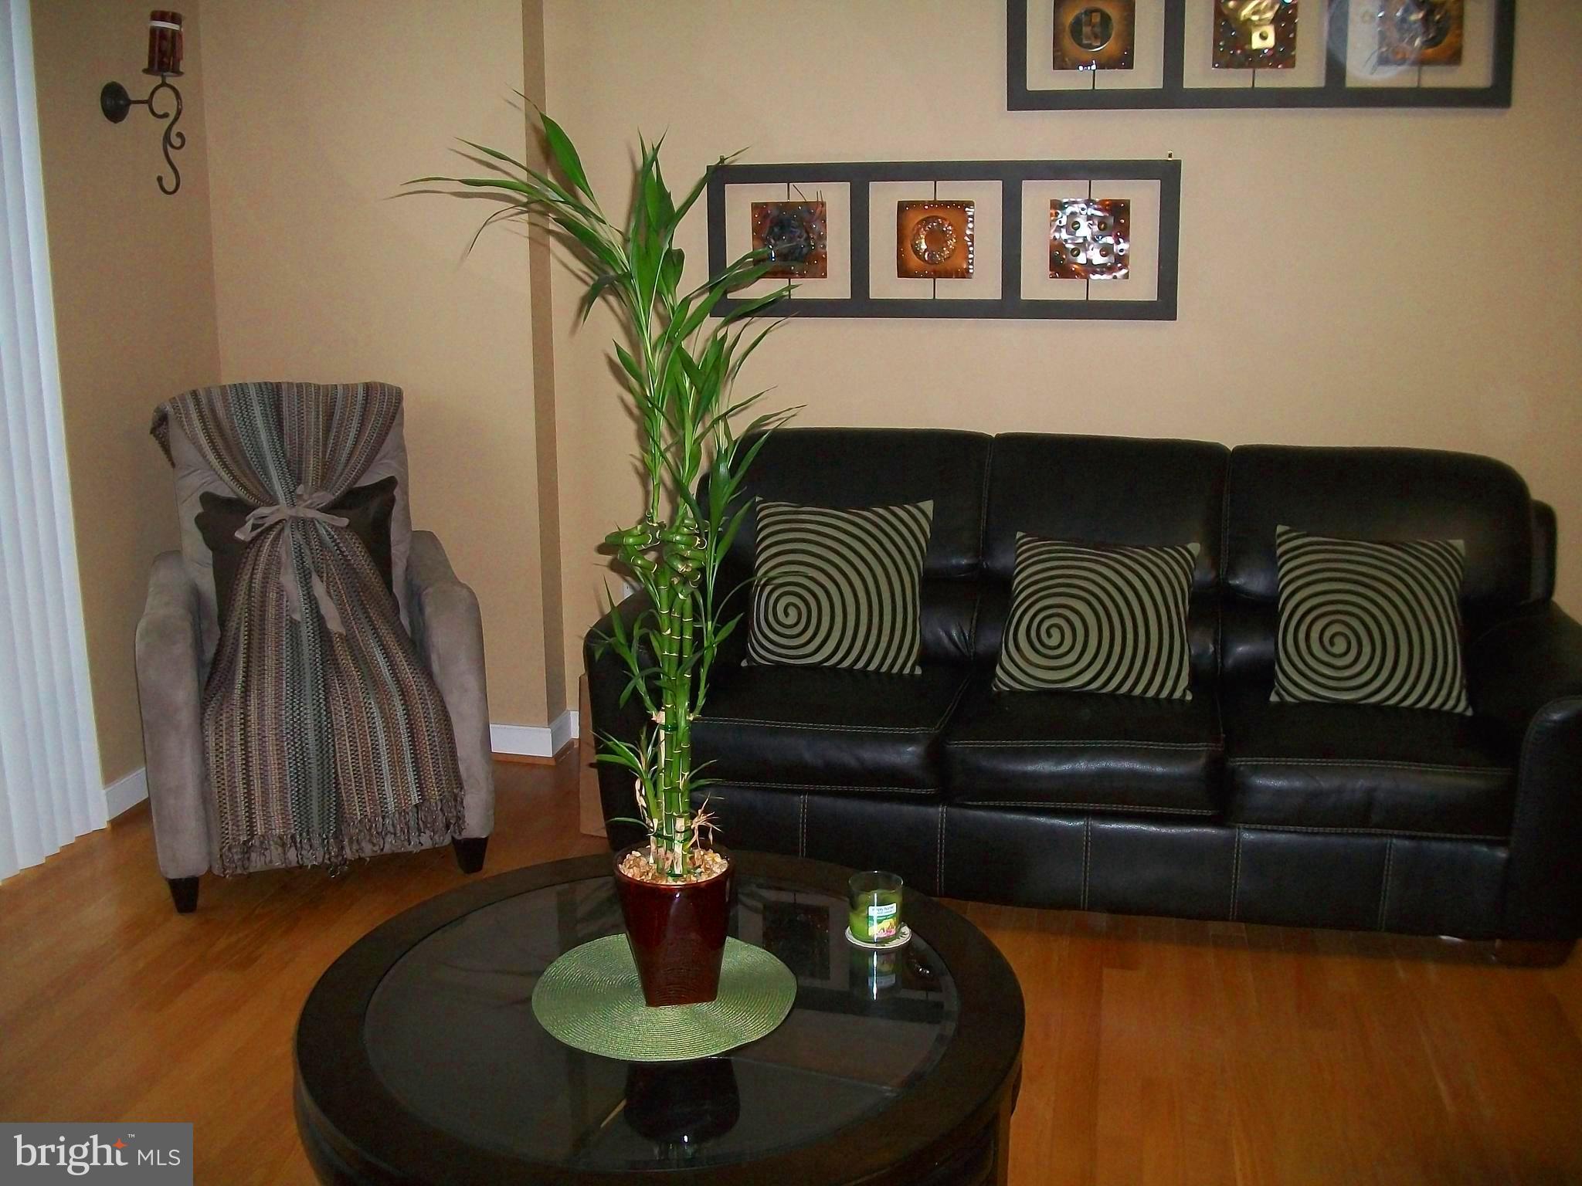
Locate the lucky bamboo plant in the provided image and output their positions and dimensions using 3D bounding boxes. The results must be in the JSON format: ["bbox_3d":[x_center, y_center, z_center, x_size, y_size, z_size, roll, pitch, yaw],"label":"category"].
[{"bbox_3d":[-0.234,-0.096,1.900,0.465,1.010,0.369,0,12,0],"label":"lucky bamboo plant"}]

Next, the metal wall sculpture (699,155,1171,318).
[{"bbox_3d":[0.396,-0.944,3.933,1.255,0.405,0.035,2,13,10],"label":"metal wall sculpture"}]

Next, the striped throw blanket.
[{"bbox_3d":[-1.177,0.054,3.538,0.630,1.067,0.708,-5,13,-21],"label":"striped throw blanket"}]

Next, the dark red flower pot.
[{"bbox_3d":[-0.159,0.457,2.022,0.162,0.173,0.162,0,12,0],"label":"dark red flower pot"}]

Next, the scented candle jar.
[{"bbox_3d":[0.127,0.468,2.179,0.081,0.079,0.081,0,12,0],"label":"scented candle jar"}]

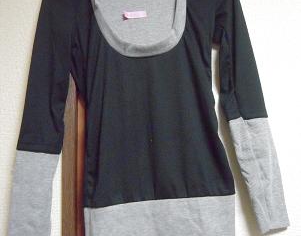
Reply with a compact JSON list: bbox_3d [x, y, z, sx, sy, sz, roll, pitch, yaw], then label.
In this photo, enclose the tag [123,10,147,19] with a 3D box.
[{"bbox_3d":[-0.038,-0.253,0.800,0.057,0.018,0.008,-4,-16,3],"label":"tag"}]

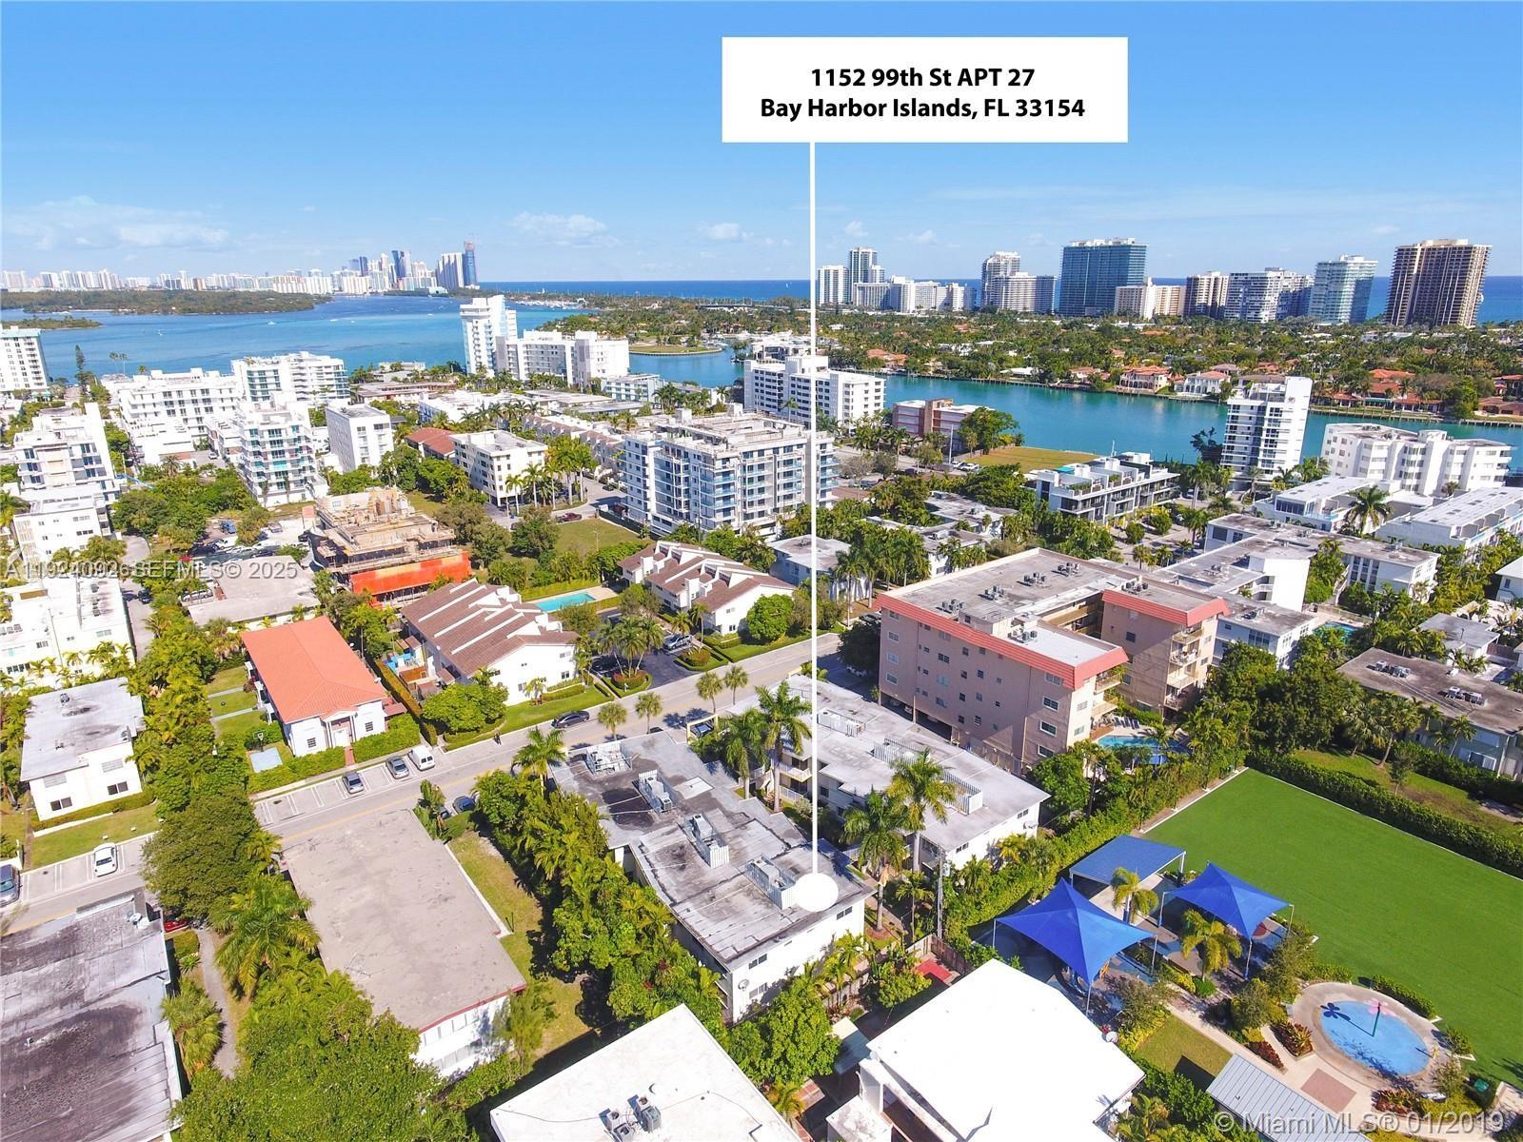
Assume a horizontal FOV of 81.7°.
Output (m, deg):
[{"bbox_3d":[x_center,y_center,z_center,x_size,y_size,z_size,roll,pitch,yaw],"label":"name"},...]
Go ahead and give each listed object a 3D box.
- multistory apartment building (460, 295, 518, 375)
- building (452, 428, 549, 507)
[{"bbox_3d":[-160.416,-136.188,515.719,27.000,47.000,20.000,-13,22,-32],"label":"multistory apartment building"},{"bbox_3d":[-74.510,-30.070,251.390,15.500,14.600,35.000,-14,23,-34],"label":"building"}]

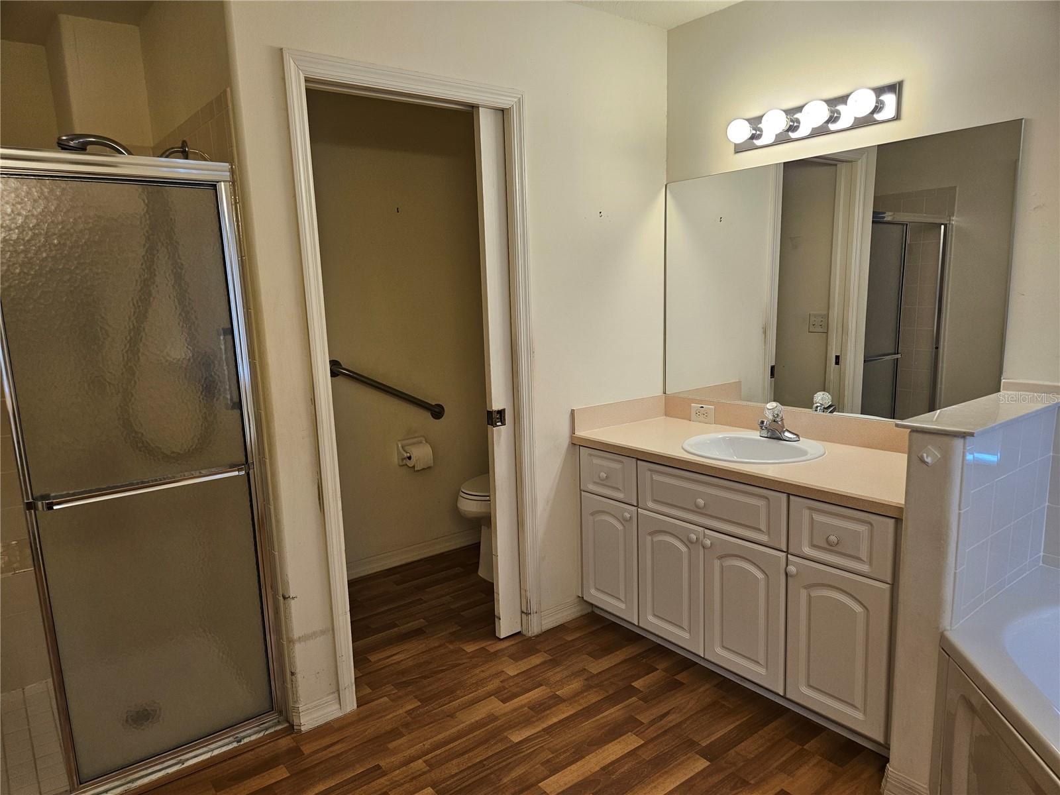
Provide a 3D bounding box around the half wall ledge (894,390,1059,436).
[{"bbox_3d":[1.217,0.036,1.861,0.672,0.014,0.178,-9,11,-37],"label":"half wall ledge"}]

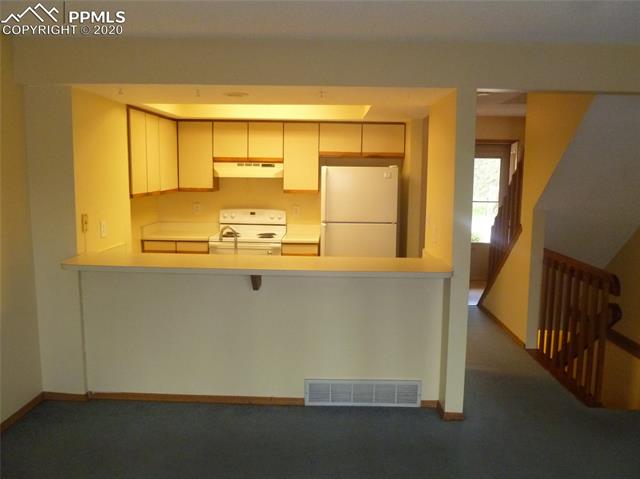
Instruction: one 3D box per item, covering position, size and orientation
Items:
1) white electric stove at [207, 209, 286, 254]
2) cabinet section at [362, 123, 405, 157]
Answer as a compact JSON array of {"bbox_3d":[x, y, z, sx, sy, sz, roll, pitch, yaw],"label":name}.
[{"bbox_3d":[-0.764,0.293,5.684,0.760,1.206,0.690,1,7,2],"label":"white electric stove"},{"bbox_3d":[0.688,-1.083,5.671,0.453,0.364,0.320,1,7,2],"label":"cabinet section"}]

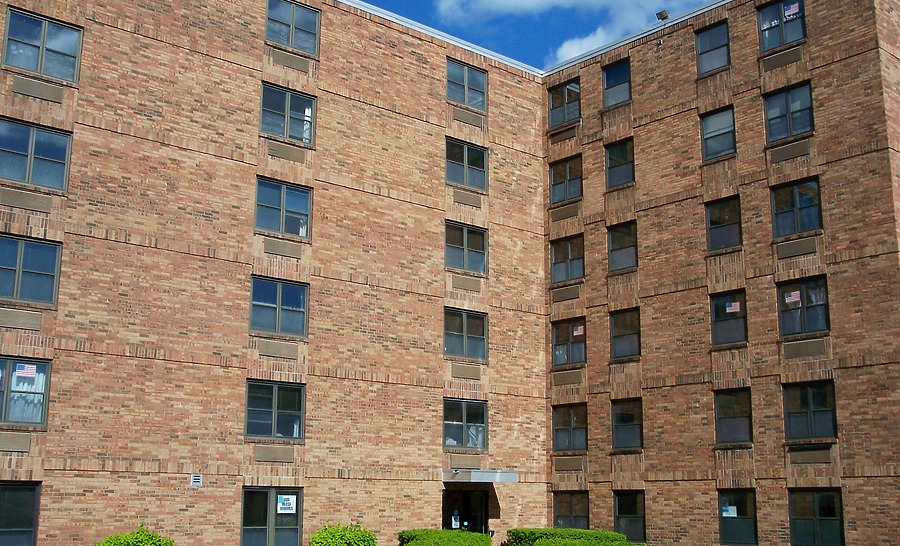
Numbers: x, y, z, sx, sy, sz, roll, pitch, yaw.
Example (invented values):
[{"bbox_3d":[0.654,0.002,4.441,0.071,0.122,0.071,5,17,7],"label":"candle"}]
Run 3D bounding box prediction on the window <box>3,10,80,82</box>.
[{"bbox_3d":[-9.239,-5.154,22.486,1.680,1.440,0.120,11,-16,-39],"label":"window"}]

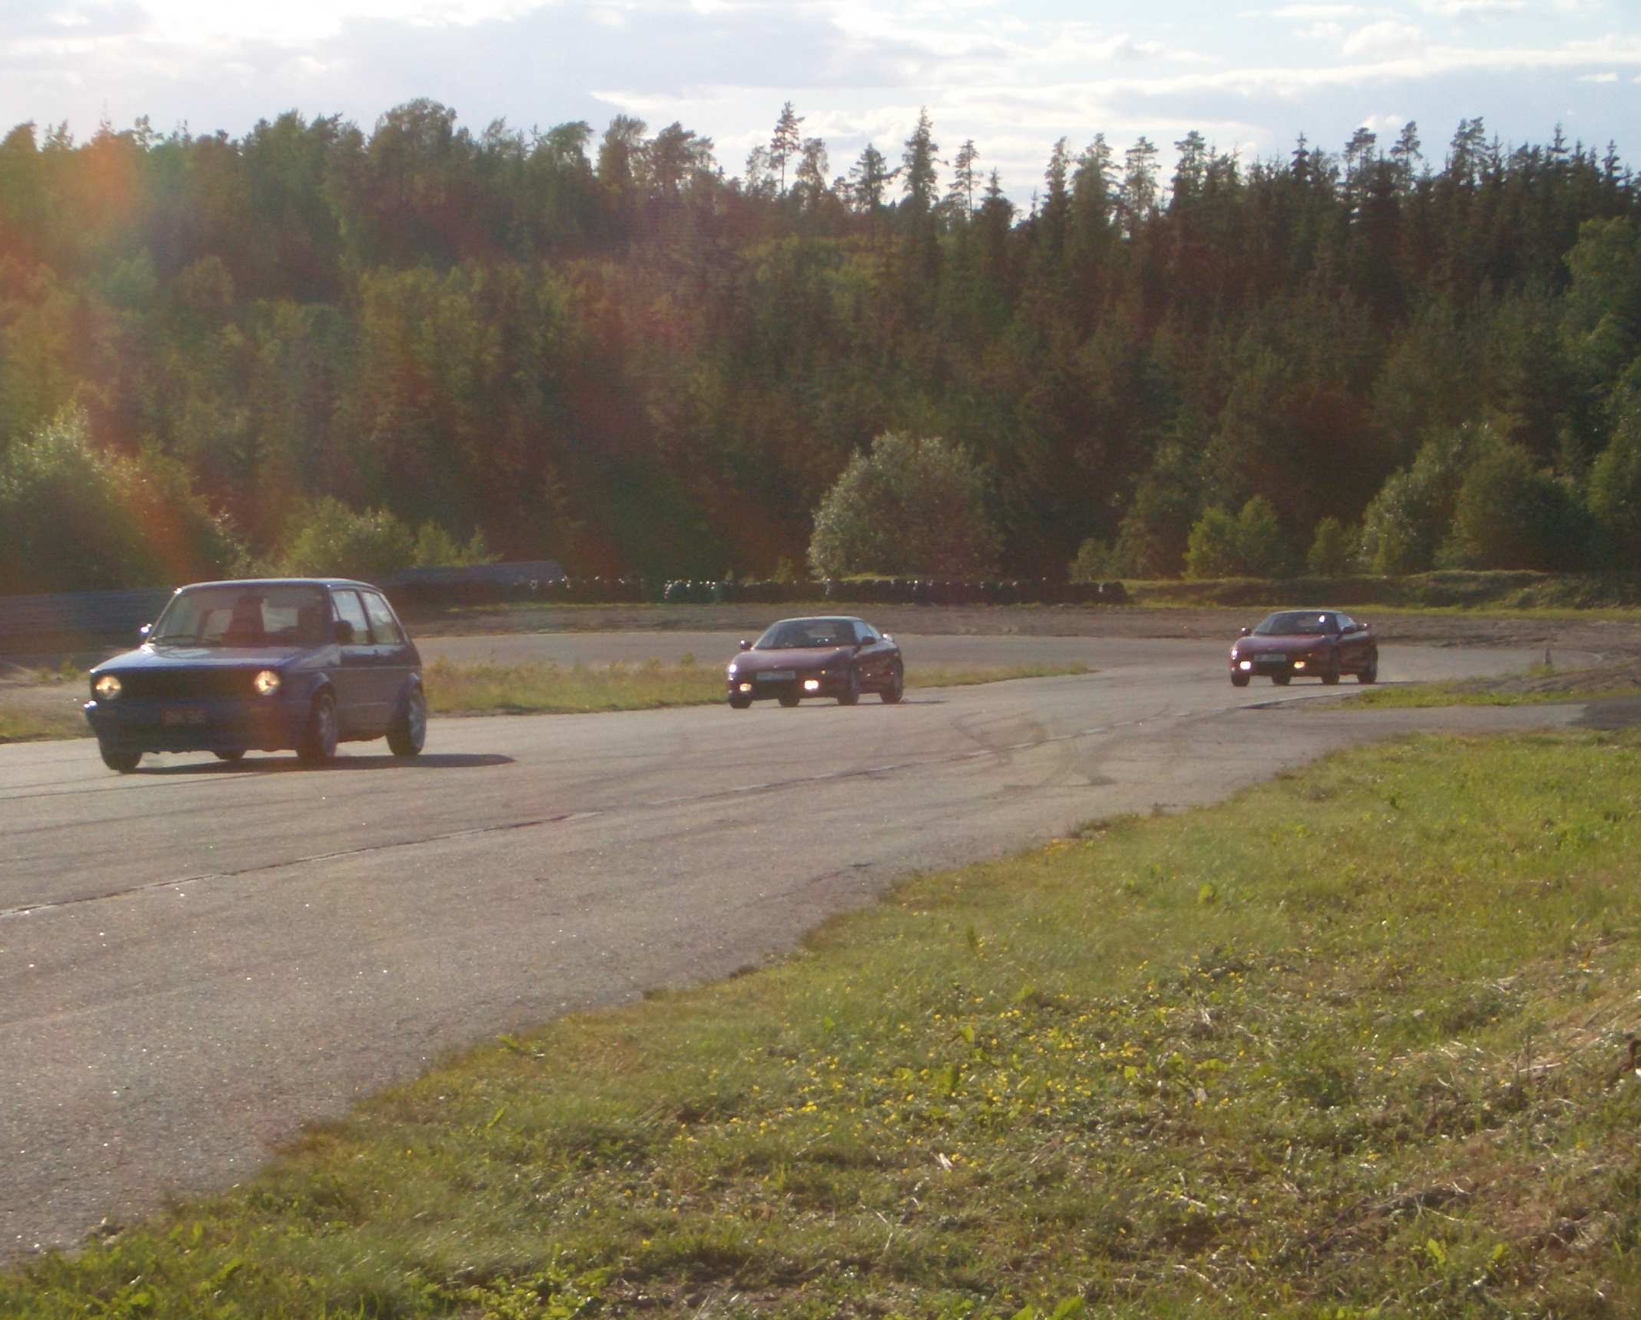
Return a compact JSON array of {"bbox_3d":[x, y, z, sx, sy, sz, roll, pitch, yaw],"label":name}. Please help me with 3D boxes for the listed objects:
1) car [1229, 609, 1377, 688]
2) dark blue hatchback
[{"bbox_3d":[7.933,-0.205,73.332,1.700,1.230,4.170,-1,0,21],"label":"car"},{"bbox_3d":[-4.135,0.094,33.327,1.630,1.370,3.800,-1,0,10],"label":"dark blue hatchback"}]

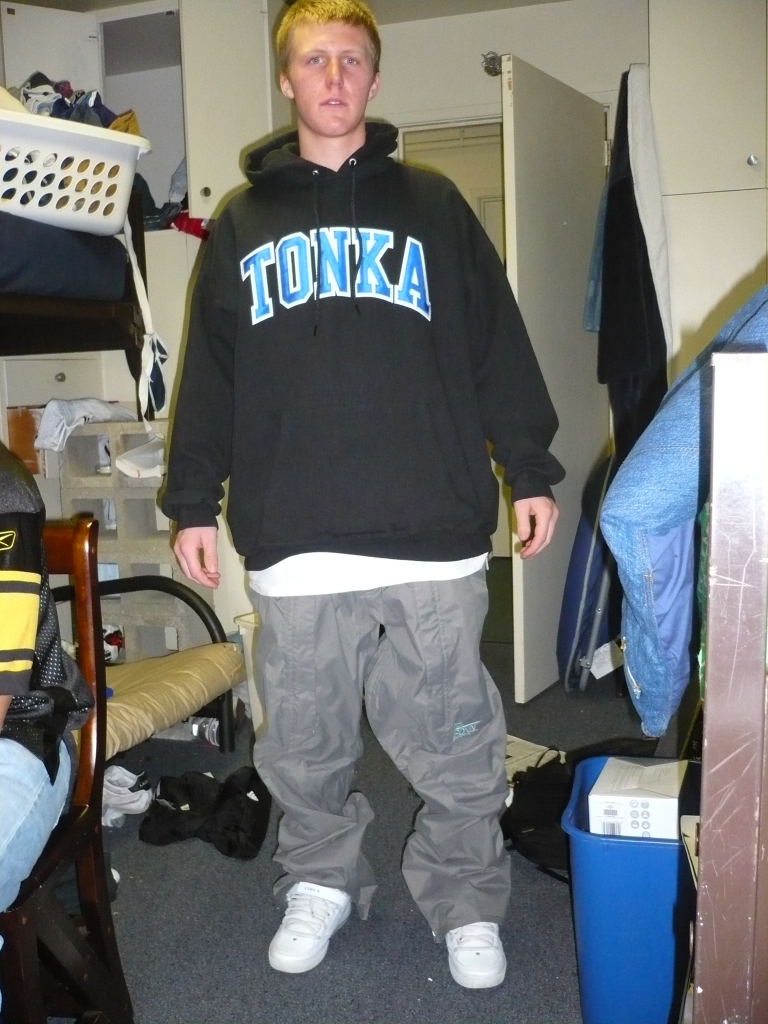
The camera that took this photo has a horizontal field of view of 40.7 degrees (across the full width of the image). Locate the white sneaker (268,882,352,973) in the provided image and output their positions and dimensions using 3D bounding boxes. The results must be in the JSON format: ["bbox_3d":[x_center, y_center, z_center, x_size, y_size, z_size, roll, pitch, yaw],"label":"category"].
[{"bbox_3d":[-0.131,0.775,2.048,0.110,0.120,0.300,0,7,17],"label":"white sneaker"}]

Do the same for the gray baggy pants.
[{"bbox_3d":[-0.005,0.417,2.035,0.490,0.800,0.330,-1,7,6],"label":"gray baggy pants"}]

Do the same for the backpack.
[{"bbox_3d":[0.484,0.661,2.500,0.360,0.200,0.460,0,7,17],"label":"backpack"}]

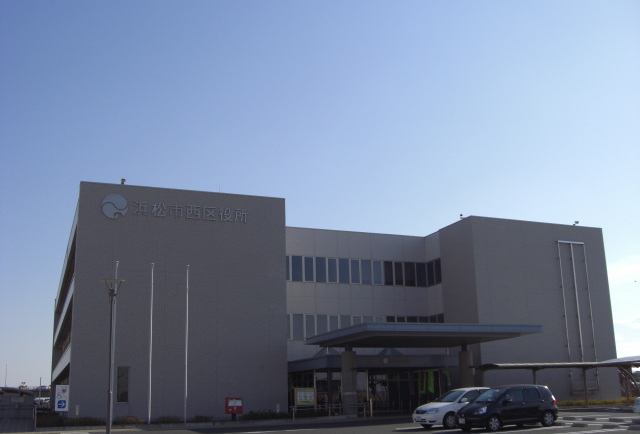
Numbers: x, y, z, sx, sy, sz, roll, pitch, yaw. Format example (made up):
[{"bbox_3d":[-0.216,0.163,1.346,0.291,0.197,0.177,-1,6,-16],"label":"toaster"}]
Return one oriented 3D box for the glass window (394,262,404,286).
[{"bbox_3d":[5.846,4.193,51.682,0.800,1.750,0.100,5,-15,-23],"label":"glass window"}]

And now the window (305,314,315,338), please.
[{"bbox_3d":[-0.674,7.539,47.858,0.800,1.750,0.100,5,-15,-23],"label":"window"}]

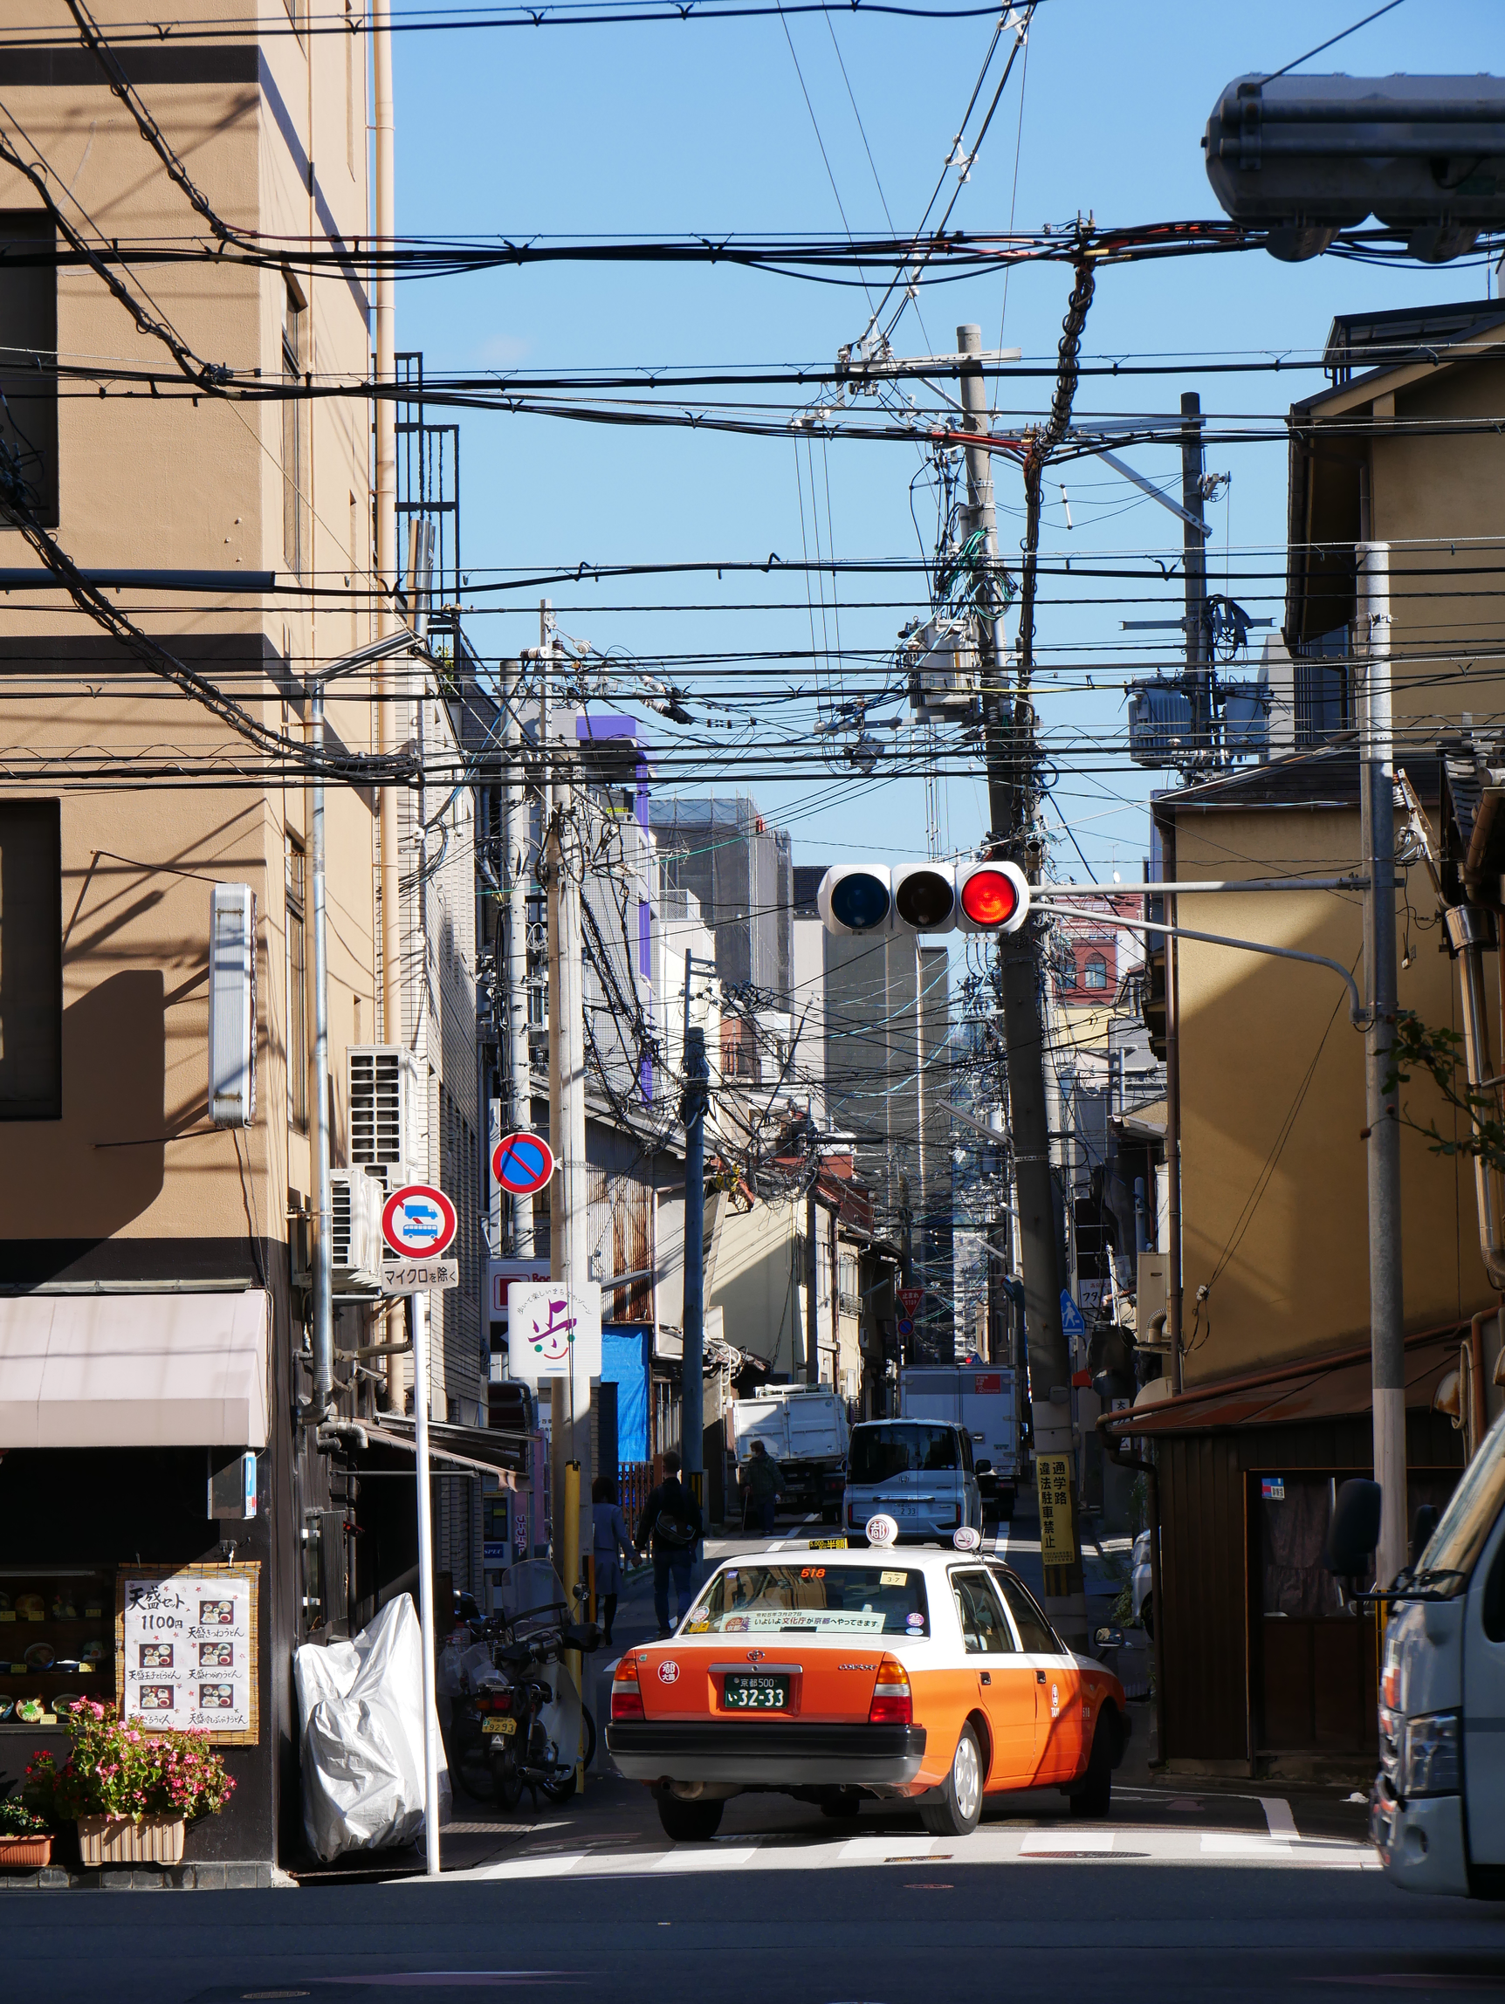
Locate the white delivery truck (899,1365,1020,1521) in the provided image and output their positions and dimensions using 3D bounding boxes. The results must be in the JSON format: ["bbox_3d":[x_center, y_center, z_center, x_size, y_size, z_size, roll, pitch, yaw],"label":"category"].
[{"bbox_3d":[3.899,8.159,128.973,2.100,2.840,5.800,-1,-3,3],"label":"white delivery truck"}]

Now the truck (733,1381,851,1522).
[{"bbox_3d":[0.635,7.657,117.400,1.800,2.300,4.800,-4,-3,3],"label":"truck"}]

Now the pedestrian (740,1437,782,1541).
[{"bbox_3d":[0.158,7.543,108.000,0.480,1.550,0.520,1,-4,-35],"label":"pedestrian"}]

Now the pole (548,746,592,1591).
[{"bbox_3d":[-1.124,1.627,43.471,0.270,6.302,0.270,-1,-3,0],"label":"pole"}]

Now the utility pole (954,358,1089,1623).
[{"bbox_3d":[2.221,-0.093,57.804,0.340,11.234,0.340,-4,-3,0],"label":"utility pole"}]

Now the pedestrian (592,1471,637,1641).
[{"bbox_3d":[-1.333,5.179,64.300,0.480,1.570,0.360,-1,-3,3],"label":"pedestrian"}]

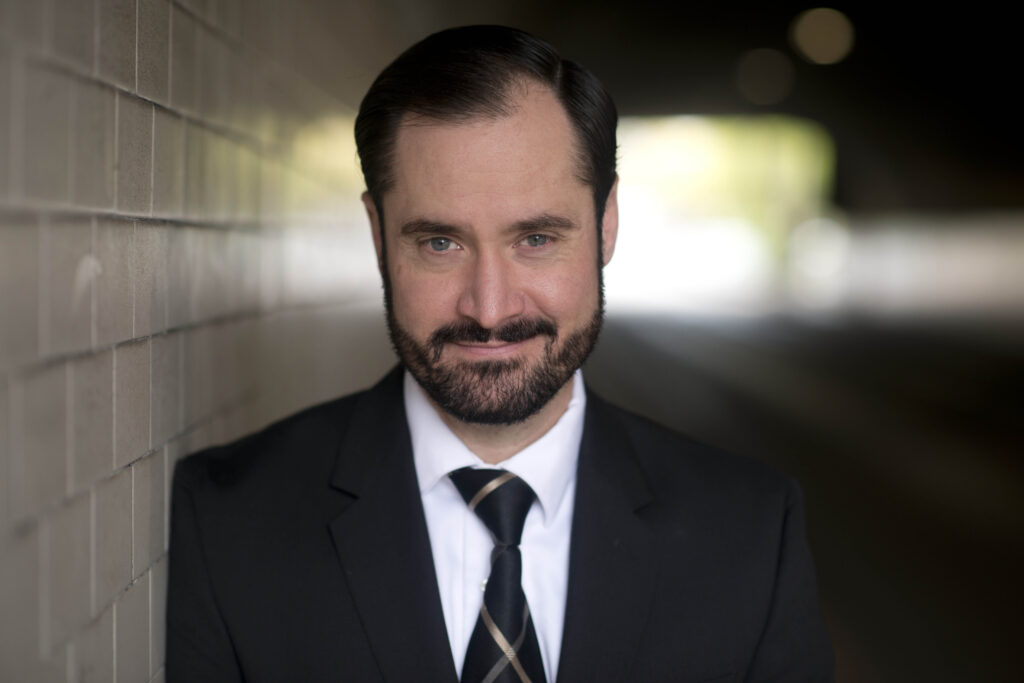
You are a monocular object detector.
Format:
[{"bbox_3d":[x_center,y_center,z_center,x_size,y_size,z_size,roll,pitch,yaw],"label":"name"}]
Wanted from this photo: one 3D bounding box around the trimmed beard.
[{"bbox_3d":[-0.012,0.009,1.645,0.150,0.092,0.100,-1,13,2],"label":"trimmed beard"}]

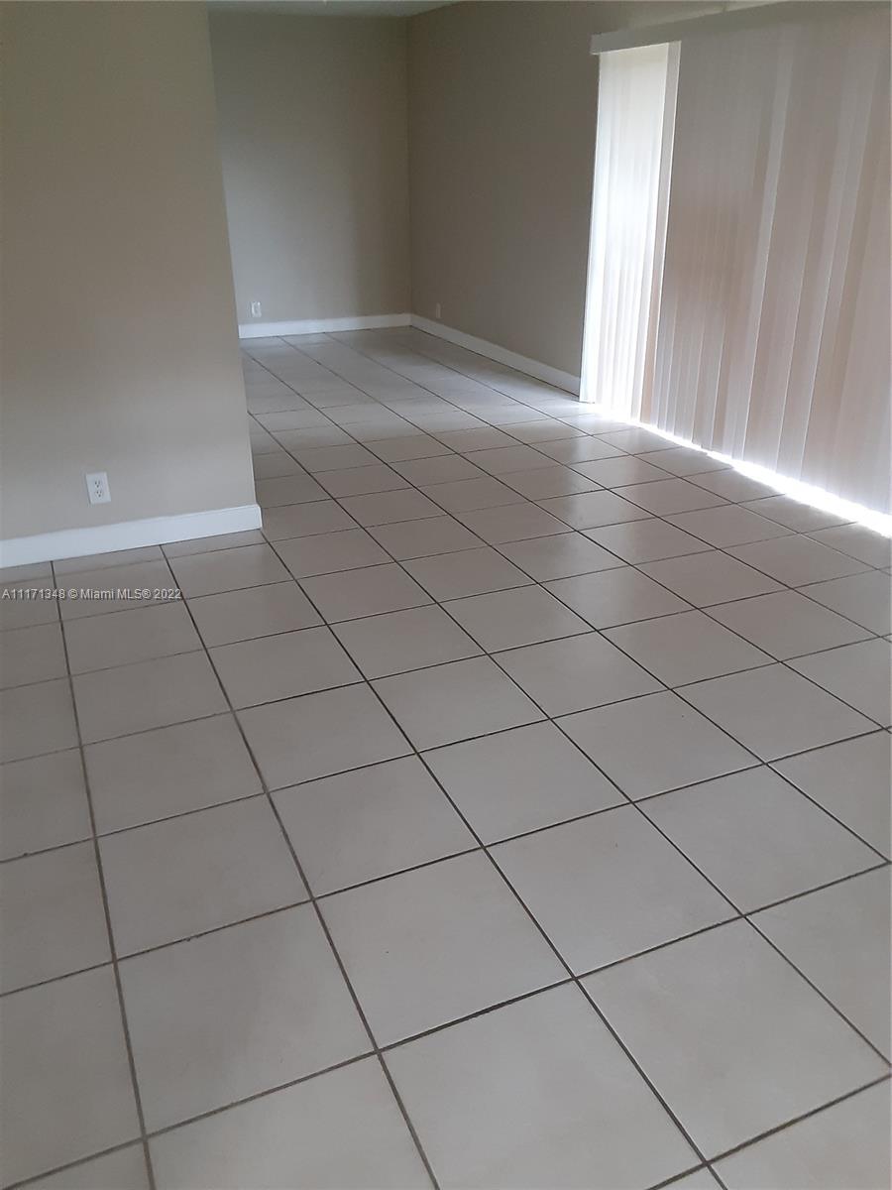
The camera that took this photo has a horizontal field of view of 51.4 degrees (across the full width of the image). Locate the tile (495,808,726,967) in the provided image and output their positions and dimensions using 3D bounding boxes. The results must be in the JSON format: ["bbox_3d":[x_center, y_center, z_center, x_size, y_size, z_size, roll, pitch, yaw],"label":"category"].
[{"bbox_3d":[0.355,0.629,2.034,0.401,0.010,0.401,-11,27,-21],"label":"tile"}]

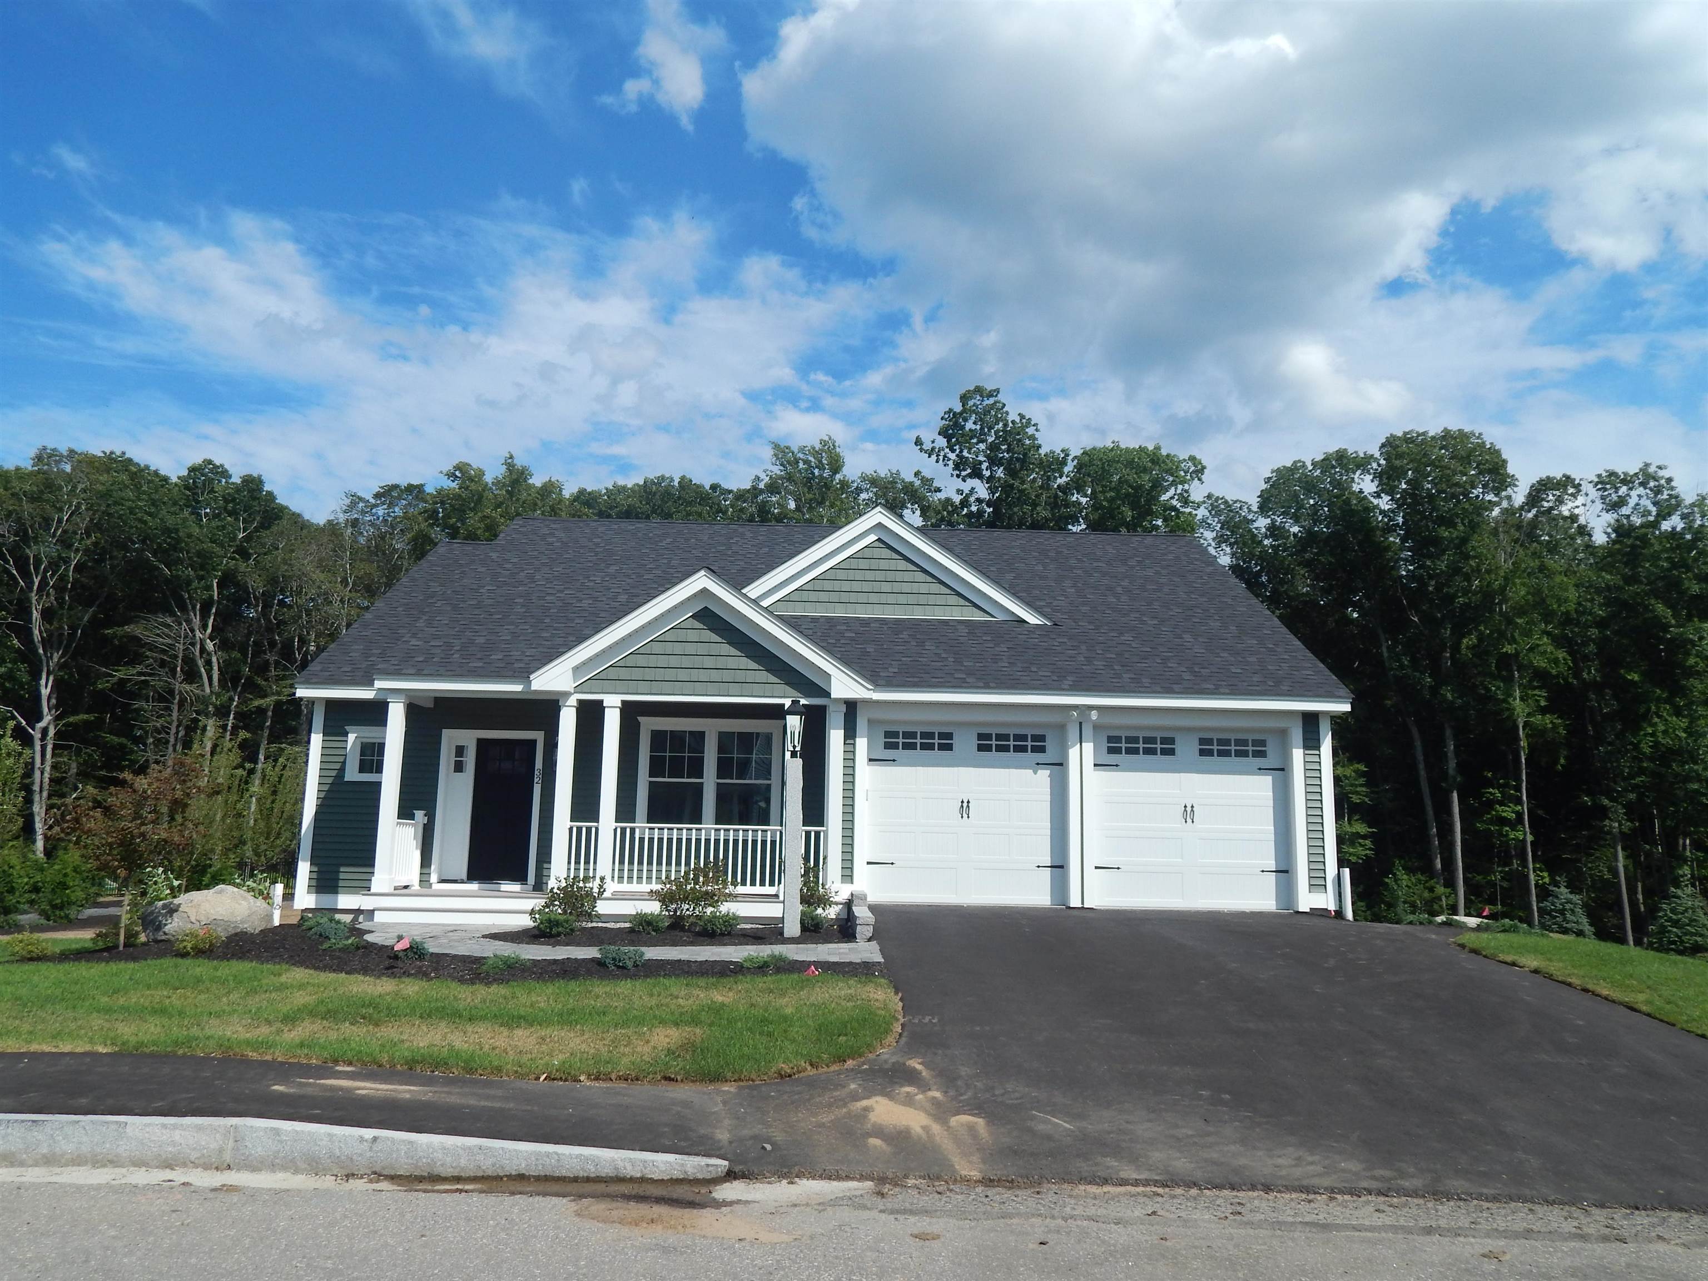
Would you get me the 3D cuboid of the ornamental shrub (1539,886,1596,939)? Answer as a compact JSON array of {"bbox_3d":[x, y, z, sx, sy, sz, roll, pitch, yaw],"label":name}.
[{"bbox_3d":[10.246,3.899,17.720,0.820,0.751,0.800,1,-10,-2],"label":"ornamental shrub"}]

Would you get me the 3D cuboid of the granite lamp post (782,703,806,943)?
[{"bbox_3d":[-0.753,2.216,15.503,0.260,2.950,0.260,1,-9,-1],"label":"granite lamp post"}]

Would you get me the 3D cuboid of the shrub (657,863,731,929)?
[{"bbox_3d":[-2.002,3.185,15.425,0.914,0.801,0.850,1,-10,-2],"label":"shrub"}]

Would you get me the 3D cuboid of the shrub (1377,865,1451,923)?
[{"bbox_3d":[8.310,3.777,18.290,1.104,0.835,1.000,1,-10,-2],"label":"shrub"}]

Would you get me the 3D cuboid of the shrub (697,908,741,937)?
[{"bbox_3d":[-1.576,3.284,14.354,0.495,0.333,0.480,1,-10,-2],"label":"shrub"}]

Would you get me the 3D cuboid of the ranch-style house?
[{"bbox_3d":[-0.420,1.279,22.830,14.149,7.265,13.000,1,-10,-2],"label":"ranch-style house"}]

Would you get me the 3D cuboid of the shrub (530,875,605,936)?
[{"bbox_3d":[-3.519,3.231,15.166,0.913,0.690,0.850,1,-10,-2],"label":"shrub"}]

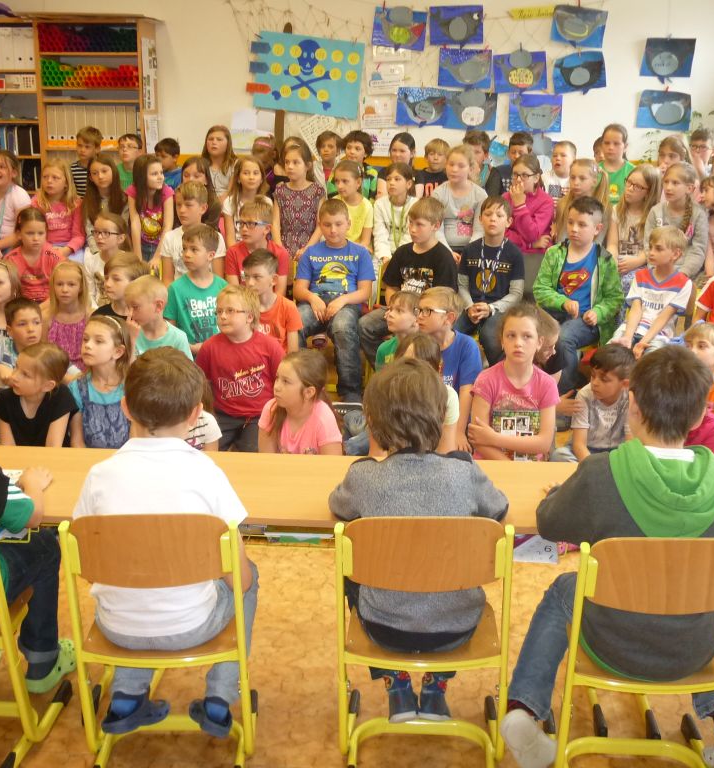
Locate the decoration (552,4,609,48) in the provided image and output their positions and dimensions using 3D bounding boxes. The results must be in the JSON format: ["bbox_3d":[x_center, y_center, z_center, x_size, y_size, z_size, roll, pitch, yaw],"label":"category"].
[{"bbox_3d":[1.779,-2.860,7.820,0.420,0.300,0.020,6,16,-2],"label":"decoration"}]

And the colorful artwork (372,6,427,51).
[{"bbox_3d":[0.345,-2.844,7.820,0.420,0.300,0.020,6,16,-2],"label":"colorful artwork"}]

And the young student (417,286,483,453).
[{"bbox_3d":[0.367,-0.058,4.601,0.520,0.786,0.620,13,20,35],"label":"young student"}]

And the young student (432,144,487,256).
[{"bbox_3d":[0.547,-0.767,5.549,0.400,1.158,0.520,3,14,8],"label":"young student"}]

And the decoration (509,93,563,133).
[{"bbox_3d":[1.449,-2.177,7.843,0.420,0.300,0.020,1,16,1],"label":"decoration"}]

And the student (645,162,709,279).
[{"bbox_3d":[1.678,-0.650,5.310,0.400,1.081,0.540,9,16,31],"label":"student"}]

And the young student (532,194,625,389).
[{"bbox_3d":[1.067,-0.301,4.750,0.440,1.120,0.600,7,17,21],"label":"young student"}]

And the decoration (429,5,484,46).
[{"bbox_3d":[0.785,-2.832,7.700,0.420,0.300,0.030,2,13,3],"label":"decoration"}]

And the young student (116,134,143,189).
[{"bbox_3d":[-1.581,-1.069,6.931,0.360,1.388,0.250,2,16,5],"label":"young student"}]

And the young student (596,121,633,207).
[{"bbox_3d":[1.722,-1.006,6.629,0.400,1.430,0.260,5,17,13],"label":"young student"}]

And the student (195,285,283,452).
[{"bbox_3d":[-0.516,-0.033,4.287,0.420,0.830,0.580,1,16,2],"label":"student"}]

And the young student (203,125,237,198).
[{"bbox_3d":[-0.971,-1.126,7.058,0.380,1.440,0.260,0,16,-3],"label":"young student"}]

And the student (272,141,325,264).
[{"bbox_3d":[-0.334,-0.759,5.449,0.380,1.159,0.520,3,14,8],"label":"student"}]

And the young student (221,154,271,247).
[{"bbox_3d":[-0.680,-0.806,5.790,0.380,1.081,0.520,3,14,8],"label":"young student"}]

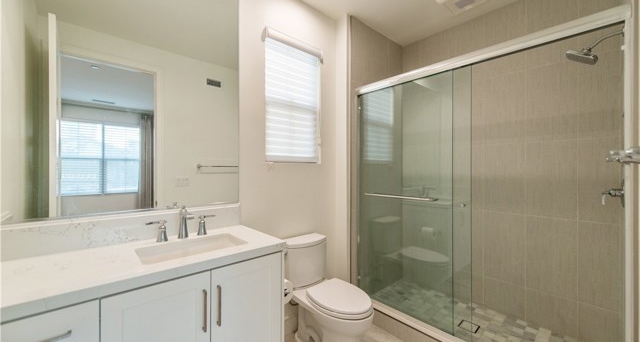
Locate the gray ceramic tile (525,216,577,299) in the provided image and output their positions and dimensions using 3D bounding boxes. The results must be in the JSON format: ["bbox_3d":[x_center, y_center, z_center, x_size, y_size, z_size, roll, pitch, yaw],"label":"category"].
[{"bbox_3d":[1.817,0.671,1.960,0.012,0.600,0.300,0,0,-42],"label":"gray ceramic tile"}]

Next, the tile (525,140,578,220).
[{"bbox_3d":[1.817,0.068,1.958,0.012,0.600,0.300,0,0,-42],"label":"tile"}]

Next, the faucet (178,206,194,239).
[{"bbox_3d":[-0.717,0.284,1.339,0.055,0.175,0.182,0,0,-42],"label":"faucet"}]

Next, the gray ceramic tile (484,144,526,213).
[{"bbox_3d":[1.617,0.068,2.183,0.012,0.600,0.300,0,0,-42],"label":"gray ceramic tile"}]

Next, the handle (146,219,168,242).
[{"bbox_3d":[-0.856,0.317,1.309,0.103,0.109,0.056,0,0,-42],"label":"handle"}]

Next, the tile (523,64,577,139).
[{"bbox_3d":[1.818,-0.535,1.957,0.012,0.600,0.300,0,0,-42],"label":"tile"}]

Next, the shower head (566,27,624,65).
[{"bbox_3d":[1.634,-0.707,1.487,0.150,0.195,0.235,0,0,-42],"label":"shower head"}]

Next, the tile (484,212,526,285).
[{"bbox_3d":[1.616,0.670,2.184,0.012,0.600,0.300,0,0,-42],"label":"tile"}]

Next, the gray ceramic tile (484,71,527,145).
[{"bbox_3d":[1.617,-0.535,2.181,0.012,0.600,0.300,0,0,-42],"label":"gray ceramic tile"}]

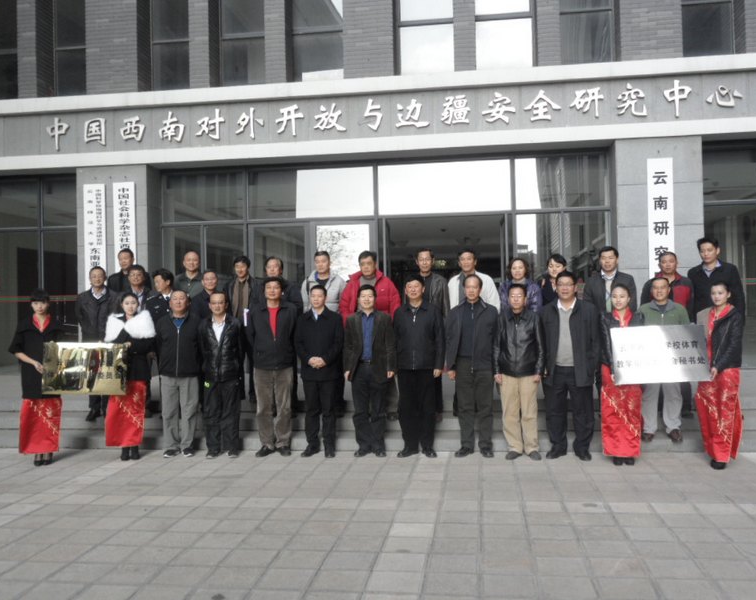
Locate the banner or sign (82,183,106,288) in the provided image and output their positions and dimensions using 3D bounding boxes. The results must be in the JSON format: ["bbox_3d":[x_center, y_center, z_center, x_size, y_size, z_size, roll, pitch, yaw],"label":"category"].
[{"bbox_3d":[-4.688,-0.722,12.260,0.398,2.388,0.050,-1,-1,8],"label":"banner or sign"}]

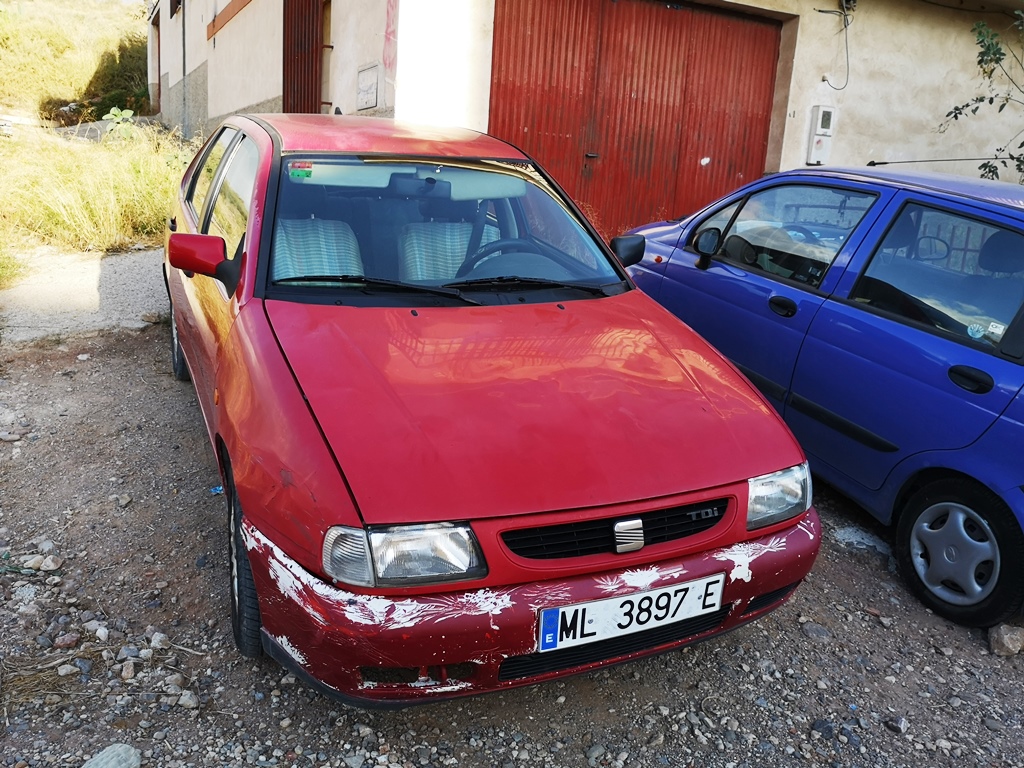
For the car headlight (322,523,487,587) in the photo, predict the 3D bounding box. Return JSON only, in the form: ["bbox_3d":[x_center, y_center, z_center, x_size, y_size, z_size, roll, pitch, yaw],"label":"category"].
[{"bbox_3d":[-0.238,0.351,1.738,0.350,0.135,0.155,-1,13,-13],"label":"car headlight"}]

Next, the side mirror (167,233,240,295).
[{"bbox_3d":[-0.976,-0.397,2.568,0.220,0.170,0.130,-4,20,-25],"label":"side mirror"}]

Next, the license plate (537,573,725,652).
[{"bbox_3d":[0.299,0.540,1.905,0.520,0.110,0.015,-4,17,-25],"label":"license plate"}]

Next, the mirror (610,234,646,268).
[{"bbox_3d":[0.463,-0.516,3.244,0.220,0.170,0.130,-4,20,-25],"label":"mirror"}]

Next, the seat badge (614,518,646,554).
[{"bbox_3d":[0.277,0.361,1.903,0.079,0.081,0.018,-4,6,-25],"label":"seat badge"}]

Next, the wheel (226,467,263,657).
[{"bbox_3d":[-0.696,0.477,2.304,0.180,0.575,0.575,-4,20,-25],"label":"wheel"}]

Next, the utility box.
[{"bbox_3d":[2.900,-2.324,7.507,0.190,0.520,0.085,-1,11,-22],"label":"utility box"}]

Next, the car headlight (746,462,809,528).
[{"bbox_3d":[0.727,0.281,2.195,0.350,0.135,0.155,-8,16,-38],"label":"car headlight"}]

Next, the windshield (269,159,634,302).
[{"bbox_3d":[-0.236,-0.572,2.845,1.360,0.120,0.790,-4,54,-25],"label":"windshield"}]

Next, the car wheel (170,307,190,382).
[{"bbox_3d":[-1.745,-0.300,4.369,0.180,0.575,0.575,-4,20,-25],"label":"car wheel"}]

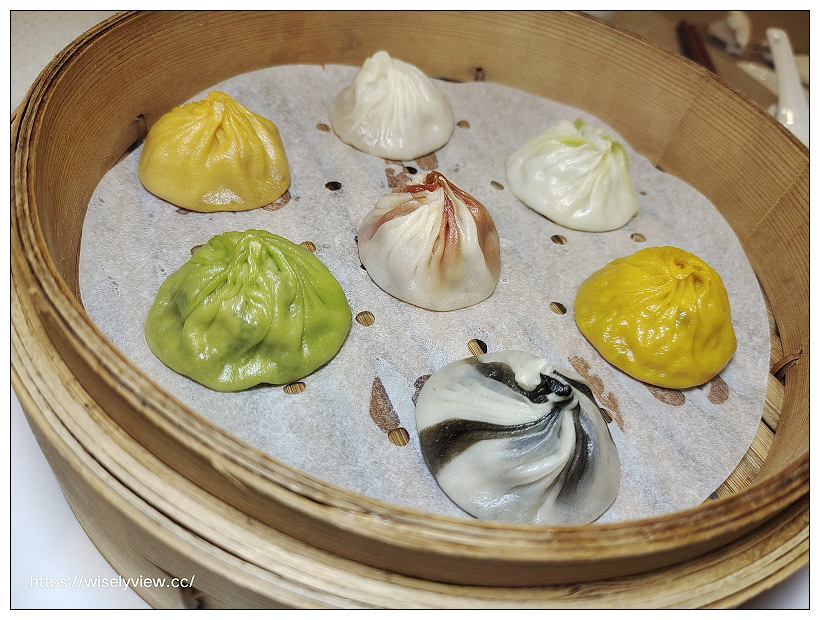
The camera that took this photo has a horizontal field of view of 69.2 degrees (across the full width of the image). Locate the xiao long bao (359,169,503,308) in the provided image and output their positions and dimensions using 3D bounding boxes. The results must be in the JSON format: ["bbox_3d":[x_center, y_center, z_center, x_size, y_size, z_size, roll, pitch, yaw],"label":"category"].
[{"bbox_3d":[0.009,-0.026,0.184,0.047,0.030,0.045,14,48,0],"label":"xiao long bao"}]

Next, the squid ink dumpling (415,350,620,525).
[{"bbox_3d":[0.028,0.026,0.144,0.053,0.029,0.048,40,53,21],"label":"squid ink dumpling"}]

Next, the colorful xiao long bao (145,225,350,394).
[{"bbox_3d":[-0.042,-0.005,0.154,0.052,0.030,0.046,-2,50,-14],"label":"colorful xiao long bao"}]

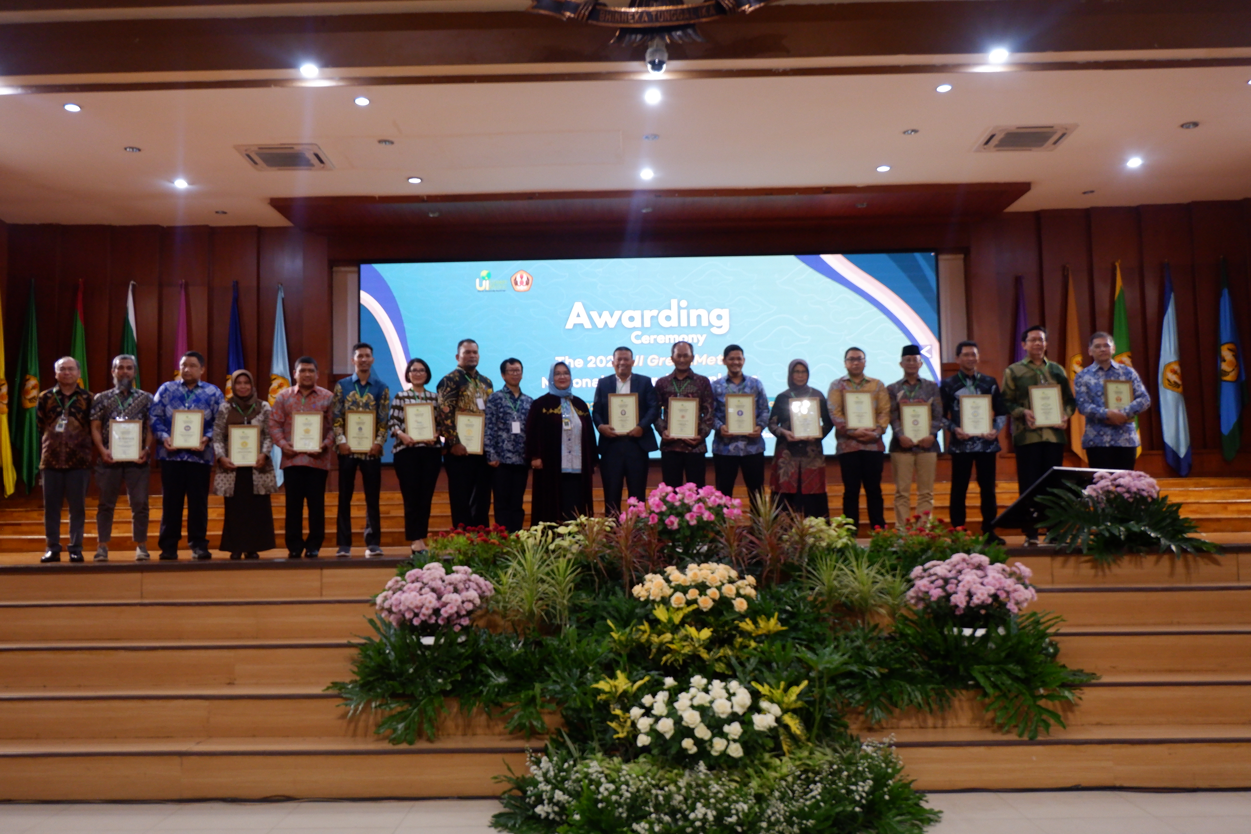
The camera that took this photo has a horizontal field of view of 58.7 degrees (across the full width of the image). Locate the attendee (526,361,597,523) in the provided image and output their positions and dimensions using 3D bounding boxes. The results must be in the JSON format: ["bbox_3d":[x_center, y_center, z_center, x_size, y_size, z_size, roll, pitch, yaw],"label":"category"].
[{"bbox_3d":[-0.525,0.323,9.113,0.570,1.571,0.360,0,-5,-9],"label":"attendee"}]

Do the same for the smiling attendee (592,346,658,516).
[{"bbox_3d":[0.004,0.249,9.110,0.540,1.680,0.400,-1,-5,1],"label":"smiling attendee"}]

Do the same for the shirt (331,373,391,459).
[{"bbox_3d":[-2.171,-0.005,9.115,0.490,0.716,0.360,0,-5,-10],"label":"shirt"}]

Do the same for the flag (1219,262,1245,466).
[{"bbox_3d":[8.125,-0.785,14.900,0.350,2.746,0.280,-2,-5,15],"label":"flag"}]

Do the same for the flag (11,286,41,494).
[{"bbox_3d":[-8.203,-0.420,15.212,0.360,2.948,0.210,-1,-5,-5],"label":"flag"}]

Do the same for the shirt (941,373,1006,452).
[{"bbox_3d":[2.800,-0.030,8.980,0.504,0.654,0.350,-2,-5,11],"label":"shirt"}]

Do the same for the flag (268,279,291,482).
[{"bbox_3d":[-4.441,-0.426,14.252,0.280,2.500,0.220,-1,-5,-5],"label":"flag"}]

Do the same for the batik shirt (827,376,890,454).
[{"bbox_3d":[1.893,-0.016,9.051,0.520,0.630,0.330,-2,-5,8],"label":"batik shirt"}]

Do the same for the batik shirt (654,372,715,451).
[{"bbox_3d":[0.487,-0.044,9.250,0.502,0.667,0.340,-1,-5,2],"label":"batik shirt"}]

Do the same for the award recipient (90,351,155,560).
[{"bbox_3d":[-4.132,0.322,9.119,0.520,1.701,0.350,0,-5,-15],"label":"award recipient"}]

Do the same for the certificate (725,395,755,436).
[{"bbox_3d":[0.939,-0.016,9.130,0.243,0.335,0.020,-2,-10,4],"label":"certificate"}]

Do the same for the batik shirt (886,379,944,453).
[{"bbox_3d":[2.353,-0.012,9.043,0.460,0.620,0.310,-2,-5,9],"label":"batik shirt"}]

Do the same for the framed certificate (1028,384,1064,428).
[{"bbox_3d":[3.377,-0.084,8.905,0.250,0.335,0.025,-2,-16,12],"label":"framed certificate"}]

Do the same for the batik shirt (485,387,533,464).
[{"bbox_3d":[-0.956,0.071,9.140,0.440,0.645,0.280,0,-5,-16],"label":"batik shirt"}]

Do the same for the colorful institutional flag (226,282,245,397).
[{"bbox_3d":[-5.433,-0.453,15.473,0.310,2.916,0.210,-1,-5,-3],"label":"colorful institutional flag"}]

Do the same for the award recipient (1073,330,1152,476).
[{"bbox_3d":[3.973,0.161,9.004,0.550,1.710,0.400,-2,-5,17],"label":"award recipient"}]

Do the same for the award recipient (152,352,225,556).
[{"bbox_3d":[-3.532,0.308,8.970,0.544,1.682,0.430,0,-5,-12],"label":"award recipient"}]

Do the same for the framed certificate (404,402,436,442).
[{"bbox_3d":[-1.689,0.040,9.150,0.243,0.335,0.020,-3,-16,-8],"label":"framed certificate"}]

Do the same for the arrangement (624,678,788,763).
[{"bbox_3d":[0.508,1.904,6.963,0.950,0.480,0.650,-1,-5,1],"label":"arrangement"}]

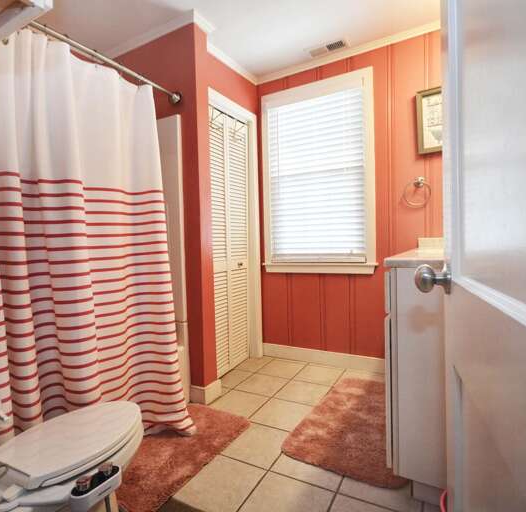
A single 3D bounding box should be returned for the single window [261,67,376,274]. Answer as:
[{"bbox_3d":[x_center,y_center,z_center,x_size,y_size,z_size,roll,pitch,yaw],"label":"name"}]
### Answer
[{"bbox_3d":[0.417,-0.625,2.621,0.975,1.544,0.099,-1,1,28],"label":"single window"}]

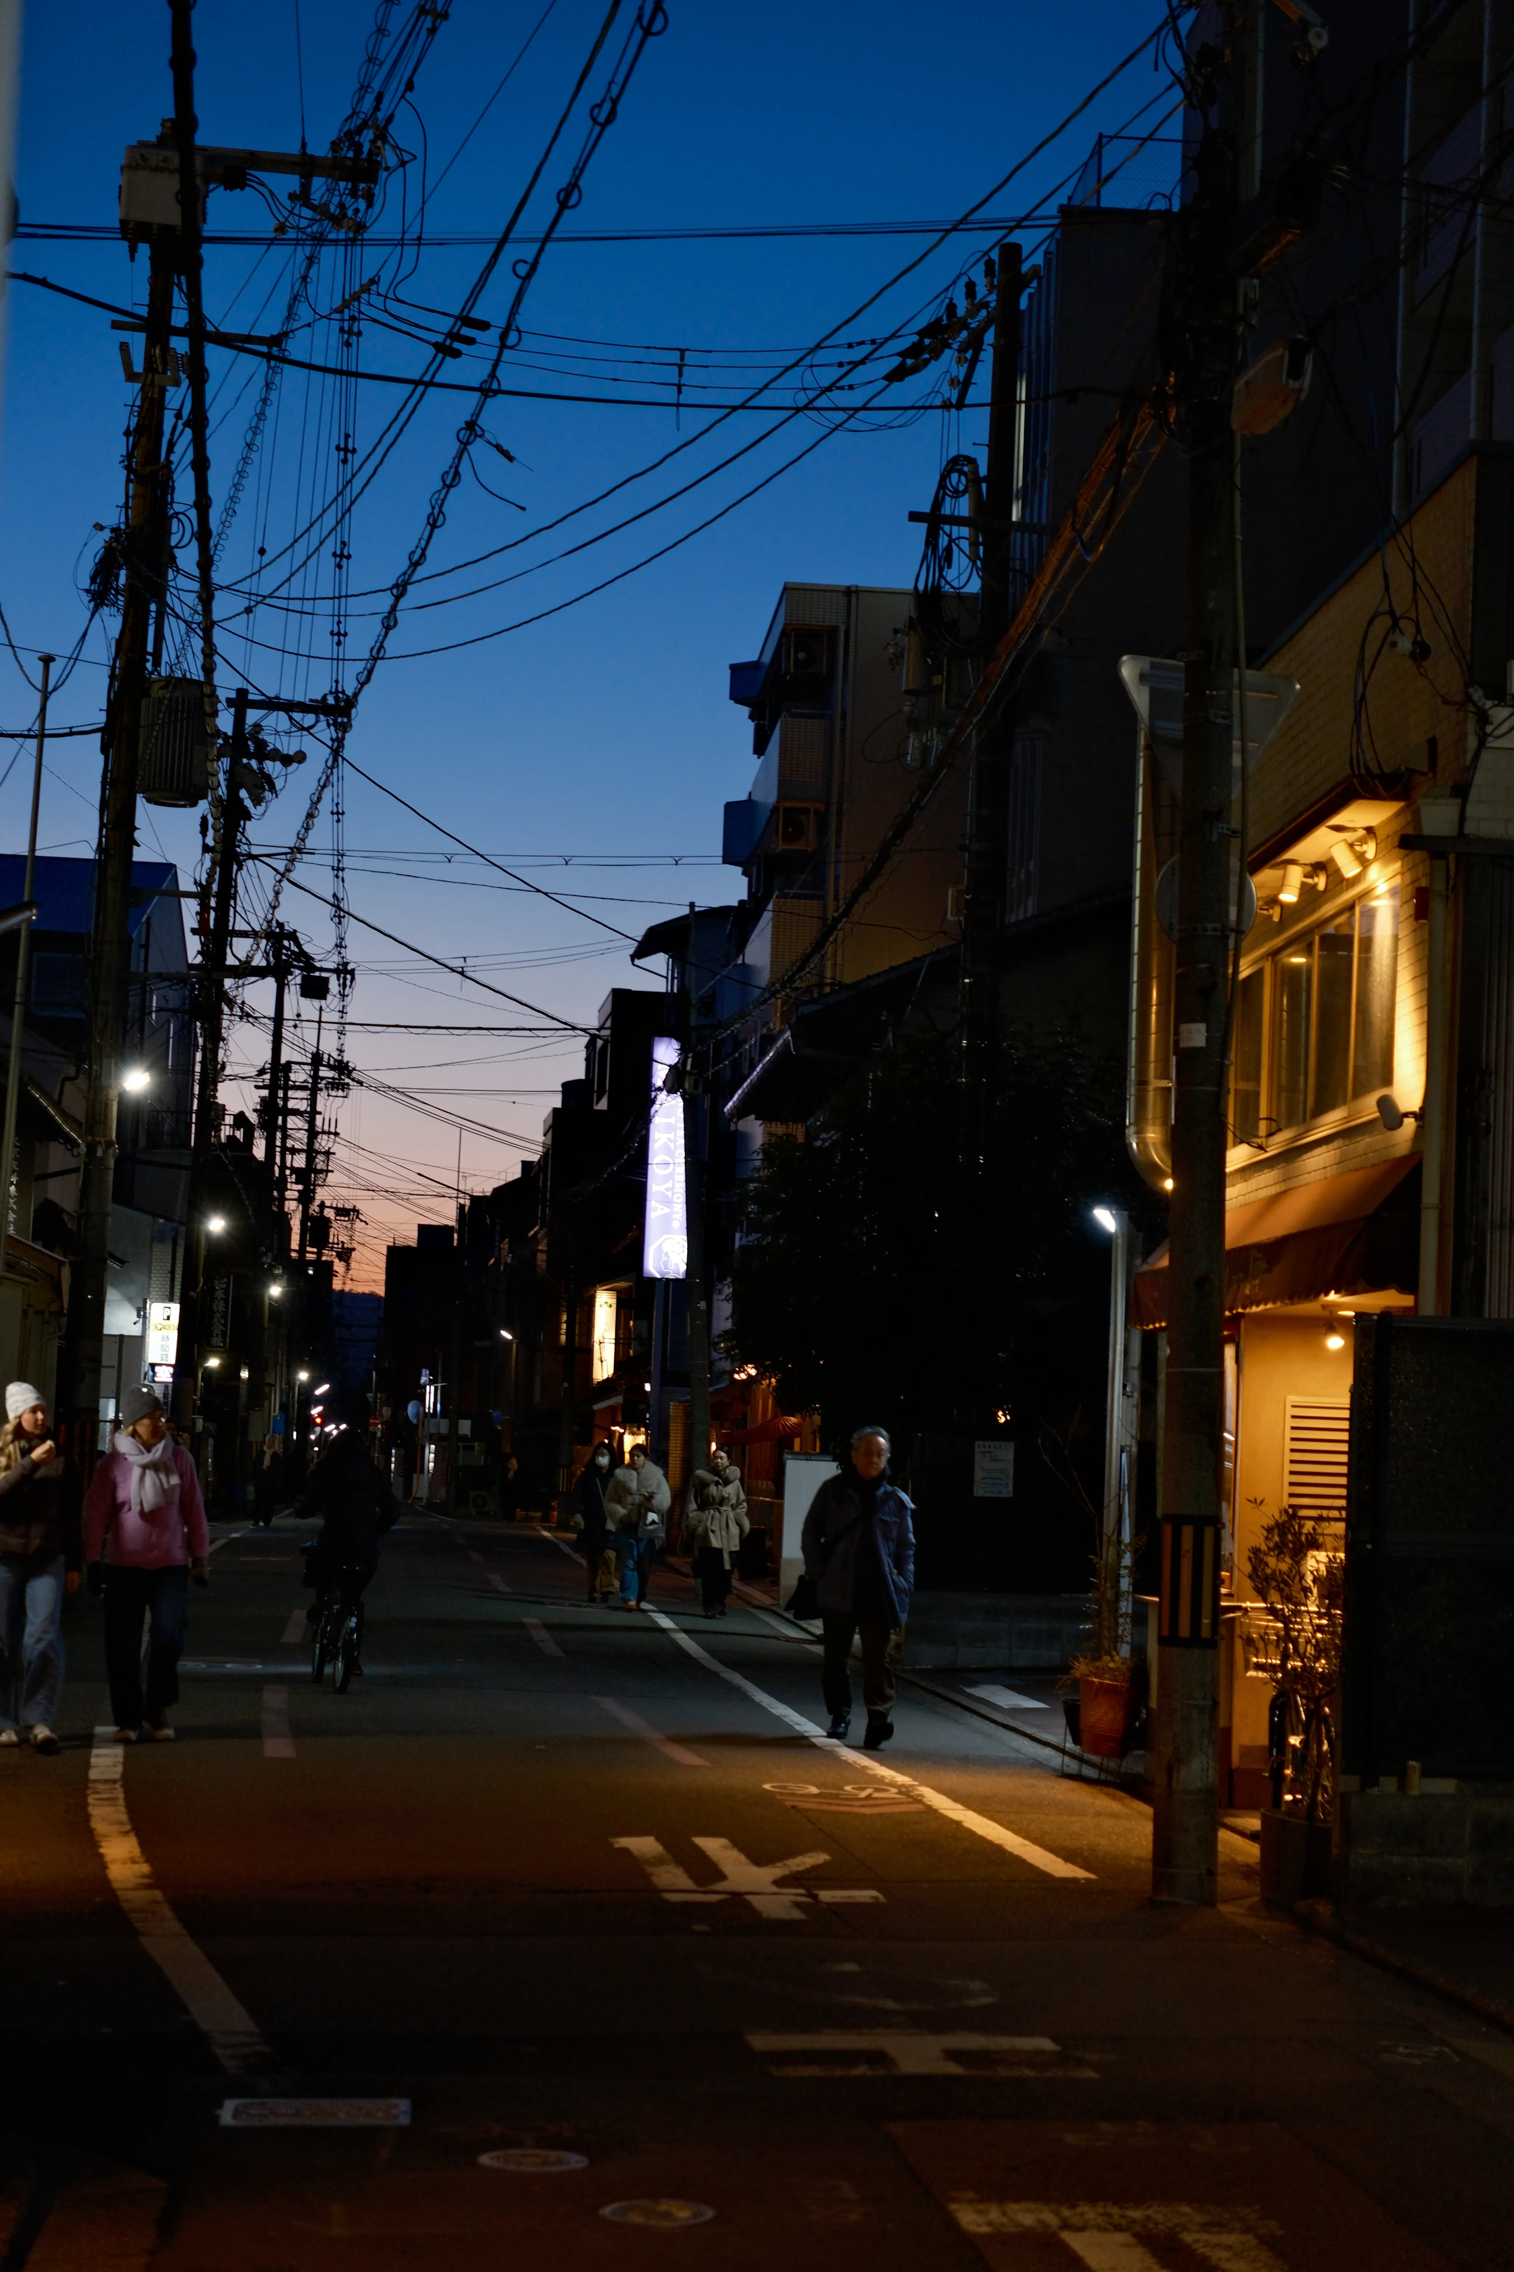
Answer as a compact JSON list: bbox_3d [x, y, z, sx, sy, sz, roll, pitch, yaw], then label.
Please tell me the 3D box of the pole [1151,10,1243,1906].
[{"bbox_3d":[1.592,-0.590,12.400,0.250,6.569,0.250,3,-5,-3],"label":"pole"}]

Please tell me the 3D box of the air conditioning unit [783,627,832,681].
[{"bbox_3d":[0.782,-7.485,54.000,0.750,0.720,0.340,3,-5,-6],"label":"air conditioning unit"}]

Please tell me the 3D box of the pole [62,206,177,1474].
[{"bbox_3d":[-5.705,-2.357,31.065,0.340,12.970,0.340,3,-5,-6],"label":"pole"}]

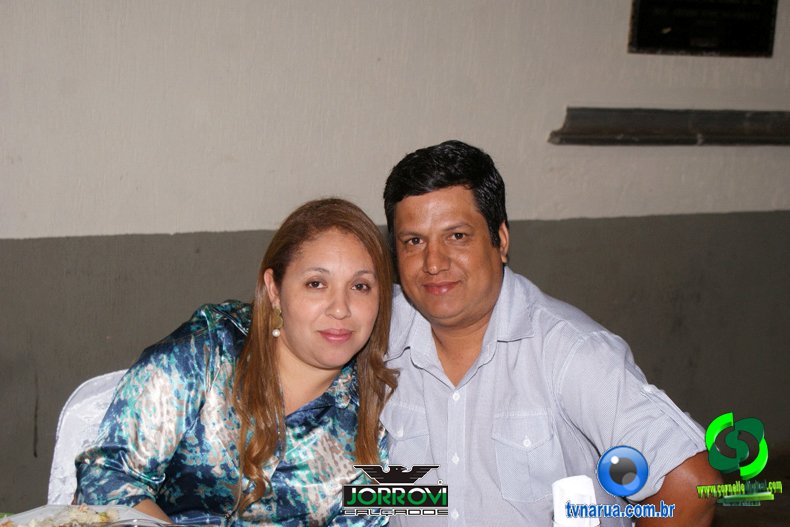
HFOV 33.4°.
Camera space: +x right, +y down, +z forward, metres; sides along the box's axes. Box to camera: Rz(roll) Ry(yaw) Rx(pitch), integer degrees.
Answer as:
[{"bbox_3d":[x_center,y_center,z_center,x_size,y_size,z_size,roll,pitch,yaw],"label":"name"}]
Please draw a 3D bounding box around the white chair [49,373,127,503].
[{"bbox_3d":[-0.294,0.631,2.001,0.460,0.860,0.540,0,11,-18],"label":"white chair"}]

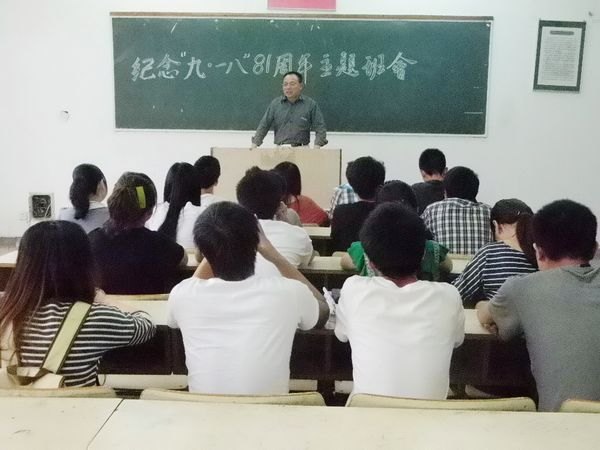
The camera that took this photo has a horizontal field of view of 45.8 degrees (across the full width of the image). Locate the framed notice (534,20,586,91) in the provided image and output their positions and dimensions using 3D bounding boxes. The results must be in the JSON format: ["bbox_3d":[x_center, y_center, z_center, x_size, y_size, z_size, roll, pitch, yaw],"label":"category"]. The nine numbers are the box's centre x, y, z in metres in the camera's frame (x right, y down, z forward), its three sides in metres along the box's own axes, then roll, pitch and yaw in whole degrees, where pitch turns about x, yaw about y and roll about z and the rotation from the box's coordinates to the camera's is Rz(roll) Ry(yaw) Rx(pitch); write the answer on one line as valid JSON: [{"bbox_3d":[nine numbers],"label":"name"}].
[{"bbox_3d":[2.637,-1.706,7.187,0.465,0.681,0.030,1,9,1],"label":"framed notice"}]

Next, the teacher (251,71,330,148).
[{"bbox_3d":[-0.093,-0.542,6.522,0.695,1.700,0.420,1,9,1],"label":"teacher"}]

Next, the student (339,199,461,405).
[{"bbox_3d":[0.282,0.538,2.294,0.470,1.254,0.780,1,9,1],"label":"student"}]

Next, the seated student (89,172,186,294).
[{"bbox_3d":[-0.697,0.377,3.232,0.470,1.240,0.780,1,9,1],"label":"seated student"}]

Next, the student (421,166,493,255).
[{"bbox_3d":[0.873,0.264,4.114,0.480,1.220,0.780,1,9,1],"label":"student"}]

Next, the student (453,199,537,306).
[{"bbox_3d":[0.854,0.445,3.204,0.480,1.159,0.780,-1,9,-11],"label":"student"}]

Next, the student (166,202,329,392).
[{"bbox_3d":[-0.161,0.533,2.304,0.500,1.246,0.780,1,9,1],"label":"student"}]

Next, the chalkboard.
[{"bbox_3d":[0.006,-1.526,7.271,3.878,1.198,0.060,1,9,1],"label":"chalkboard"}]

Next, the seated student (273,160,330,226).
[{"bbox_3d":[-0.046,0.125,5.054,0.470,1.165,0.780,0,9,-4],"label":"seated student"}]

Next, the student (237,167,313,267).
[{"bbox_3d":[-0.187,0.369,3.218,0.500,1.274,0.780,1,9,1],"label":"student"}]

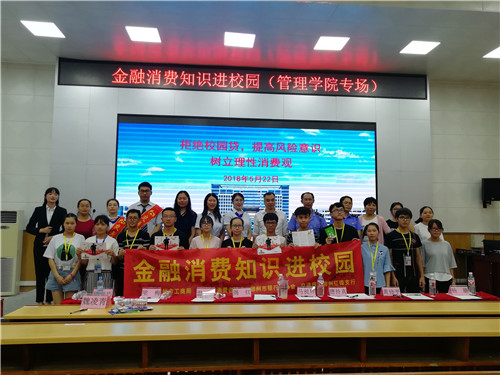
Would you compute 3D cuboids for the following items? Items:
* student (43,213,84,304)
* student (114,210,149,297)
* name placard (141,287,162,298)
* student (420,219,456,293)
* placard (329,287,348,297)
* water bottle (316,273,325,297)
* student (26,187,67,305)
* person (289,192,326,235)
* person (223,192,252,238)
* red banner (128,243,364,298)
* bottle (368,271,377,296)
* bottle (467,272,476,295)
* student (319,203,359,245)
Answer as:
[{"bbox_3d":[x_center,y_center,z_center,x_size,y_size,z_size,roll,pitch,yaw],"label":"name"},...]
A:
[{"bbox_3d":[-2.043,1.076,4.320,0.450,1.572,0.260,2,-3,-15],"label":"student"},{"bbox_3d":[-1.358,1.072,4.484,0.440,1.648,0.340,1,-5,-7],"label":"student"},{"bbox_3d":[-0.966,1.037,3.869,0.192,0.096,0.080,1,-5,-5],"label":"name placard"},{"bbox_3d":[2.420,1.203,4.965,0.440,1.560,0.300,-1,-6,10],"label":"student"},{"bbox_3d":[0.899,1.072,4.026,0.192,0.096,0.080,1,-5,-5],"label":"placard"},{"bbox_3d":[0.716,0.986,3.940,0.066,0.236,0.066,1,-3,-5],"label":"water bottle"},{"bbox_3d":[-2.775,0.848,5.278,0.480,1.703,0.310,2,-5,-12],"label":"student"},{"bbox_3d":[0.801,0.910,5.387,0.520,1.660,0.300,1,-6,-2],"label":"person"},{"bbox_3d":[-0.172,0.895,5.303,0.430,1.620,0.290,1,-6,-3],"label":"person"},{"bbox_3d":[-0.037,0.971,4.457,2.727,0.650,0.100,-1,-6,-5],"label":"red banner"},{"bbox_3d":[1.265,1.007,4.063,0.066,0.240,0.066,1,-5,-5],"label":"bottle"},{"bbox_3d":[2.325,1.017,4.098,0.066,0.236,0.066,1,-3,-5],"label":"bottle"},{"bbox_3d":[1.101,1.073,4.789,0.500,1.730,0.360,0,-6,3],"label":"student"}]

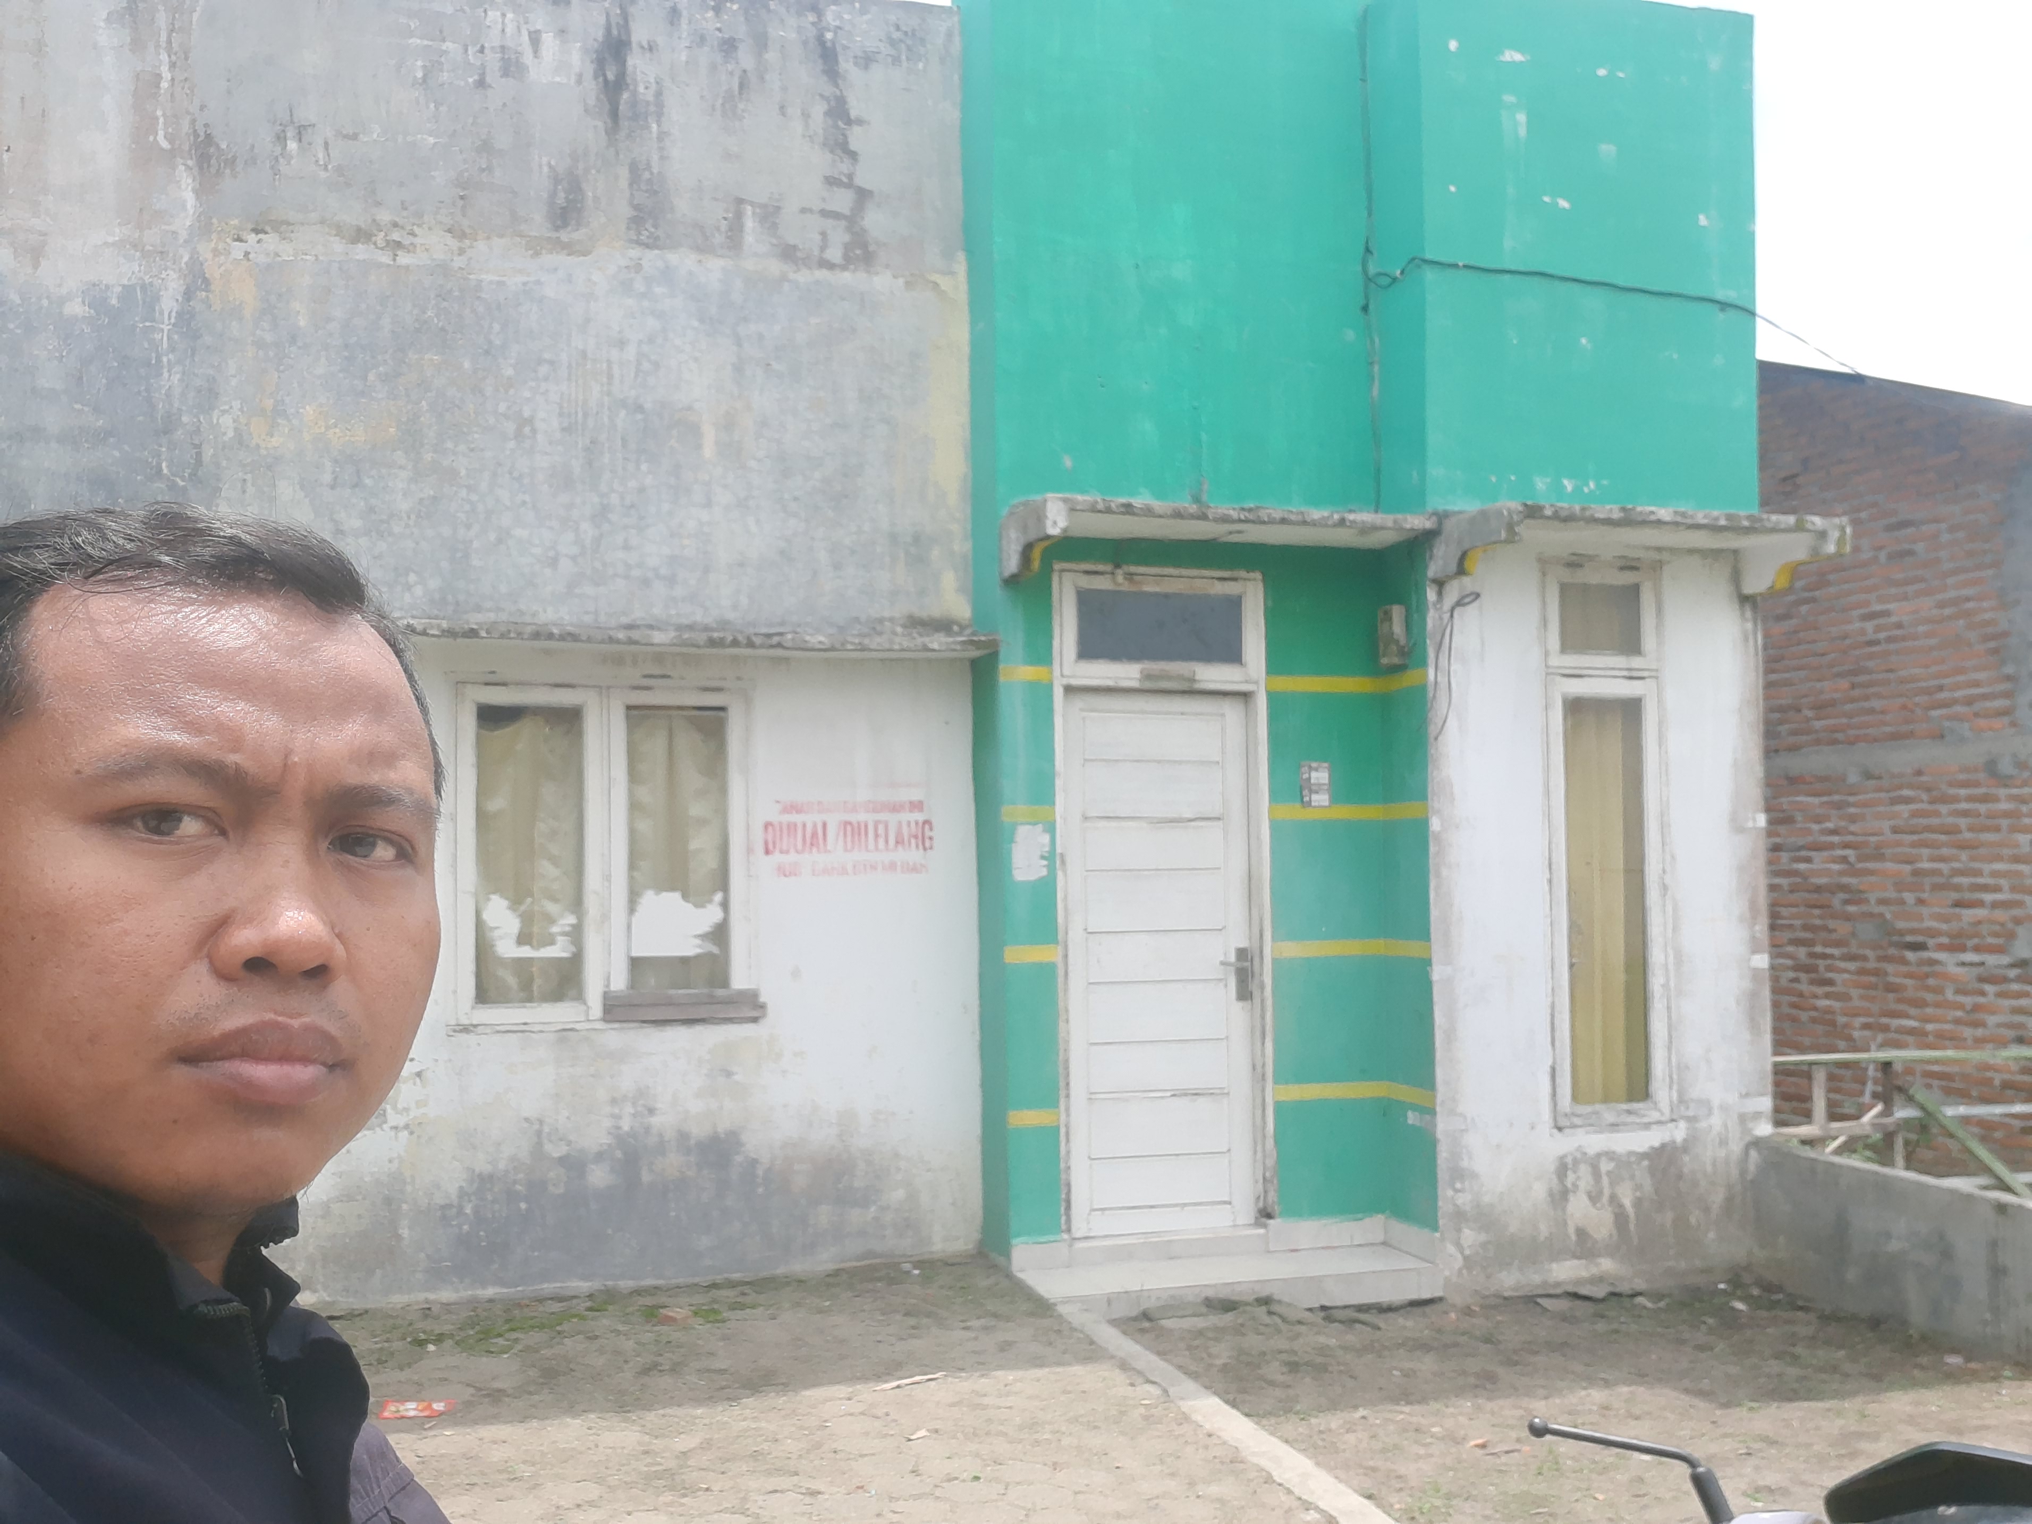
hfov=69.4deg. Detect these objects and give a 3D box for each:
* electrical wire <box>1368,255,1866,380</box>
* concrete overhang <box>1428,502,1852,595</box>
[{"bbox_3d":[2.534,-1.768,6.021,2.129,0.350,0.387,0,-2,-15],"label":"electrical wire"},{"bbox_3d":[2.348,-0.793,5.528,1.510,0.212,0.493,0,-2,-15],"label":"concrete overhang"}]

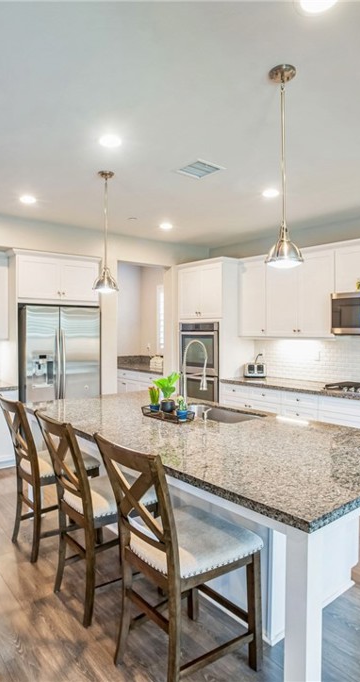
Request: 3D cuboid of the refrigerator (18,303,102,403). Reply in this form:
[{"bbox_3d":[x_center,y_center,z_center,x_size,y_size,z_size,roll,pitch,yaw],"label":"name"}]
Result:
[{"bbox_3d":[-1.560,0.508,4.902,0.896,1.795,0.820,-1,2,-40],"label":"refrigerator"}]

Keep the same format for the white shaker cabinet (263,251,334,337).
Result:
[{"bbox_3d":[1.530,-0.499,4.784,0.340,0.935,0.915,-1,1,-40],"label":"white shaker cabinet"}]

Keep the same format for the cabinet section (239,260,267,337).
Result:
[{"bbox_3d":[1.082,-0.520,5.315,0.350,0.940,0.448,-1,1,-39],"label":"cabinet section"}]

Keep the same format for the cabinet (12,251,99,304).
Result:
[{"bbox_3d":[-1.661,-0.739,5.102,1.035,0.565,0.610,-1,1,-40],"label":"cabinet"}]

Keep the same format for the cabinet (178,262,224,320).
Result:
[{"bbox_3d":[0.505,-0.666,5.665,0.614,0.720,0.864,-1,2,-40],"label":"cabinet"}]

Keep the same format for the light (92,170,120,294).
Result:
[{"bbox_3d":[-0.641,-0.944,3.483,0.230,1.020,0.230,0,1,0],"label":"light"}]

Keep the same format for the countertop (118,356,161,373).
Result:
[{"bbox_3d":[-0.522,0.480,6.776,0.650,0.040,1.680,-1,2,-40],"label":"countertop"}]

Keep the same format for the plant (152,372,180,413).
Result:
[{"bbox_3d":[-0.100,0.388,3.110,0.200,0.300,0.200,0,1,0],"label":"plant"}]

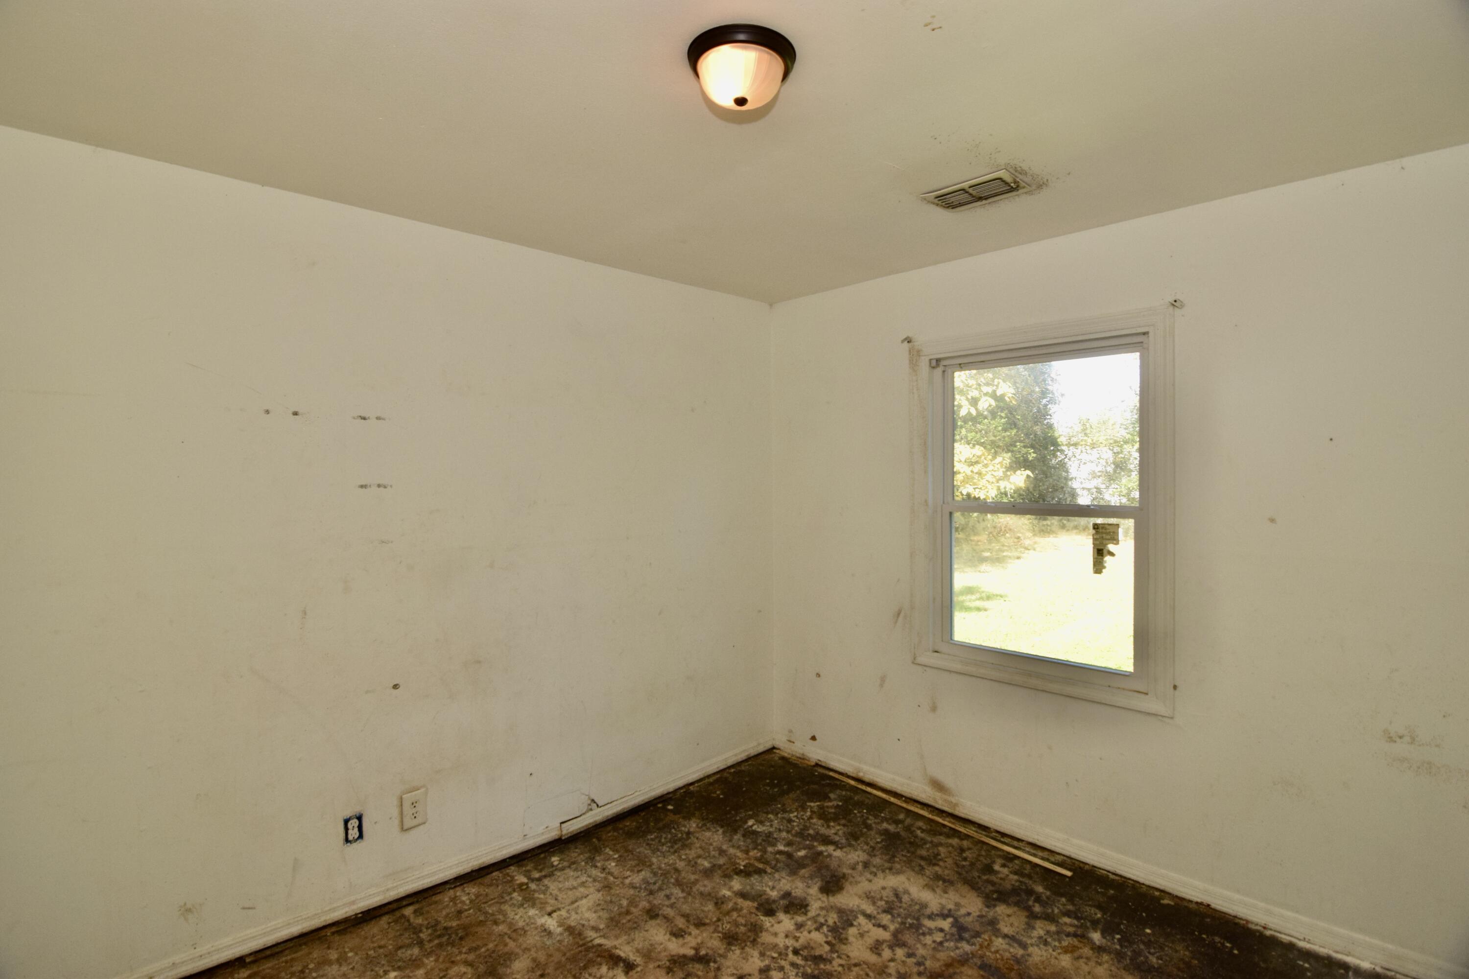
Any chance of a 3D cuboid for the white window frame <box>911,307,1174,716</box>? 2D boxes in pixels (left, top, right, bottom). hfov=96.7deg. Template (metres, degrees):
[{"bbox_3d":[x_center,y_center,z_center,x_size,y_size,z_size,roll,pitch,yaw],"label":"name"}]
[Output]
[{"bbox_3d":[1.207,0.075,2.681,1.000,1.465,0.090,1,2,42],"label":"white window frame"}]

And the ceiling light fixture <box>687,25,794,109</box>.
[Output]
[{"bbox_3d":[0.015,-0.893,1.447,0.240,0.107,0.240,0,1,0],"label":"ceiling light fixture"}]

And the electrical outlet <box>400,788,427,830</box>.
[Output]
[{"bbox_3d":[-1.158,1.163,2.368,0.081,0.125,0.012,-1,2,-41],"label":"electrical outlet"}]

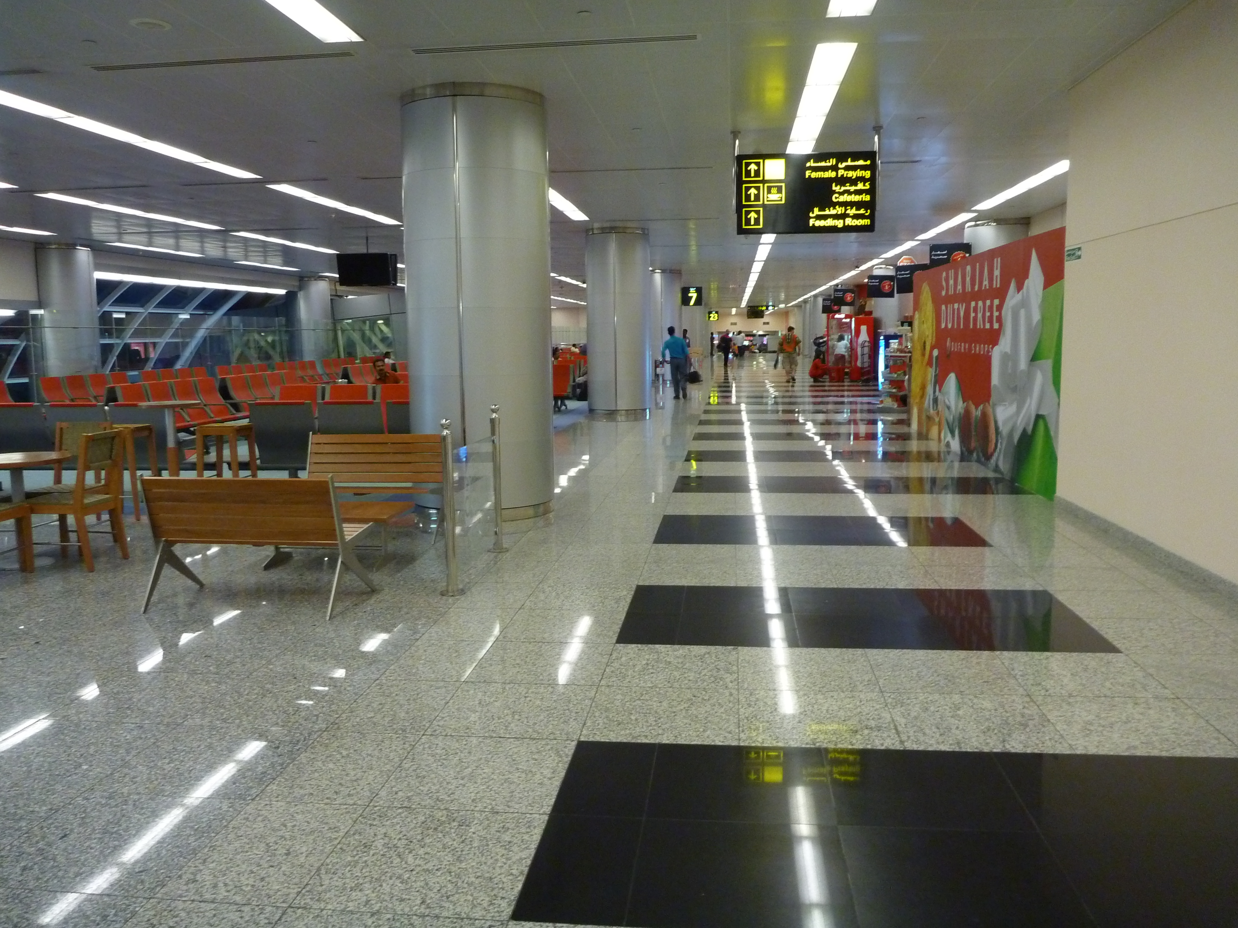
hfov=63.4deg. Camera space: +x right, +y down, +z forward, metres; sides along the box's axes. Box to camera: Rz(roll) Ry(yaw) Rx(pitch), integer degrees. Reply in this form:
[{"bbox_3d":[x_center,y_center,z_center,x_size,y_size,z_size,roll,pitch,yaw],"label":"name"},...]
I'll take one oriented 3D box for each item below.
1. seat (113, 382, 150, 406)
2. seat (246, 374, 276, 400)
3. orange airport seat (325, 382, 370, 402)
[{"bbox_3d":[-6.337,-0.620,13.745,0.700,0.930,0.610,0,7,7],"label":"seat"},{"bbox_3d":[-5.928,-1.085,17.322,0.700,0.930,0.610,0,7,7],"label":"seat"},{"bbox_3d":[-3.517,-0.509,12.616,0.630,0.950,0.700,0,7,7],"label":"orange airport seat"}]

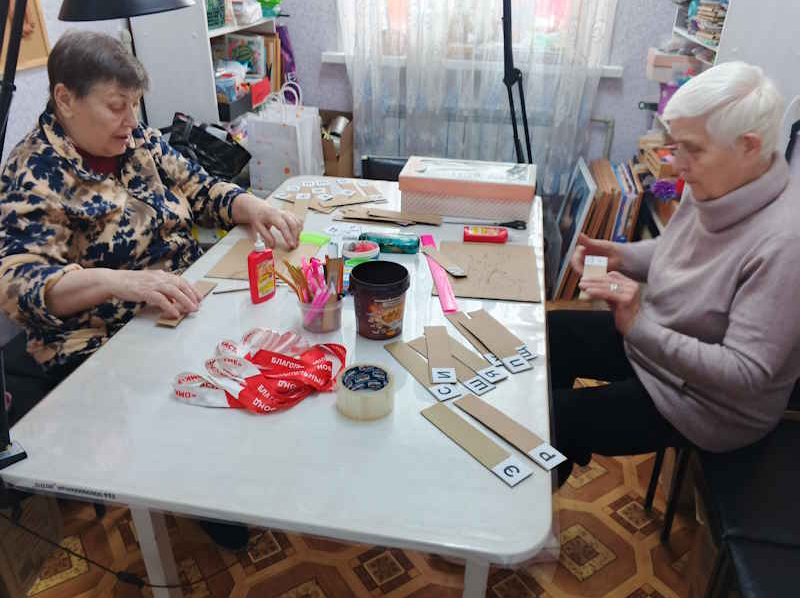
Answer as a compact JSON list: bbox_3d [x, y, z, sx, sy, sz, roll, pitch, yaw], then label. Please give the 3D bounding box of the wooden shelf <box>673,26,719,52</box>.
[{"bbox_3d":[1.225,-0.935,2.271,0.300,0.022,0.760,6,29,9],"label":"wooden shelf"}]

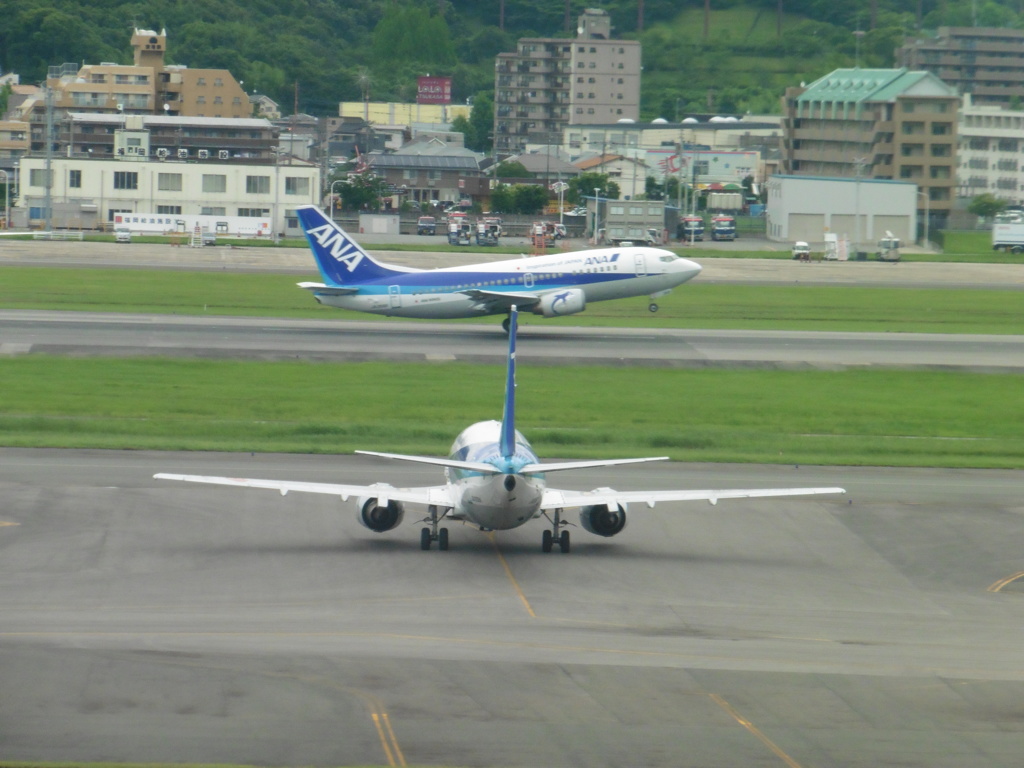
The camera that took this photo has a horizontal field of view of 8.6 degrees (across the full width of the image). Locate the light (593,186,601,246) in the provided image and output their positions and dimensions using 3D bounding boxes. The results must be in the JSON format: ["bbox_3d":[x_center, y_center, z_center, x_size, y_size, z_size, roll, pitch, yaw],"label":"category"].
[{"bbox_3d":[10.211,-20.157,818.474,0.850,6.900,0.500,1,3,0],"label":"light"}]

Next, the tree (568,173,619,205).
[{"bbox_3d":[10.496,-24.661,880.000,6.400,5.200,5.800,1,3,-3],"label":"tree"}]

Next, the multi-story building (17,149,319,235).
[{"bbox_3d":[-40.282,-22.247,806.284,35.000,9.000,13.000,1,3,0],"label":"multi-story building"}]

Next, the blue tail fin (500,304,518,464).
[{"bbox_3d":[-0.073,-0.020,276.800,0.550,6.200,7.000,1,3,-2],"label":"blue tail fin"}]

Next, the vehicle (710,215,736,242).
[{"bbox_3d":[26.407,-19.629,856.714,2.550,3.200,8.000,1,3,-3],"label":"vehicle"}]

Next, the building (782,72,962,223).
[{"bbox_3d":[50.146,-32.727,943.076,9.800,21.300,36.000,0,3,-20],"label":"building"}]

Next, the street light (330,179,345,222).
[{"bbox_3d":[-20.882,-21.094,822.092,1.750,6.860,0.350,2,3,2],"label":"street light"}]

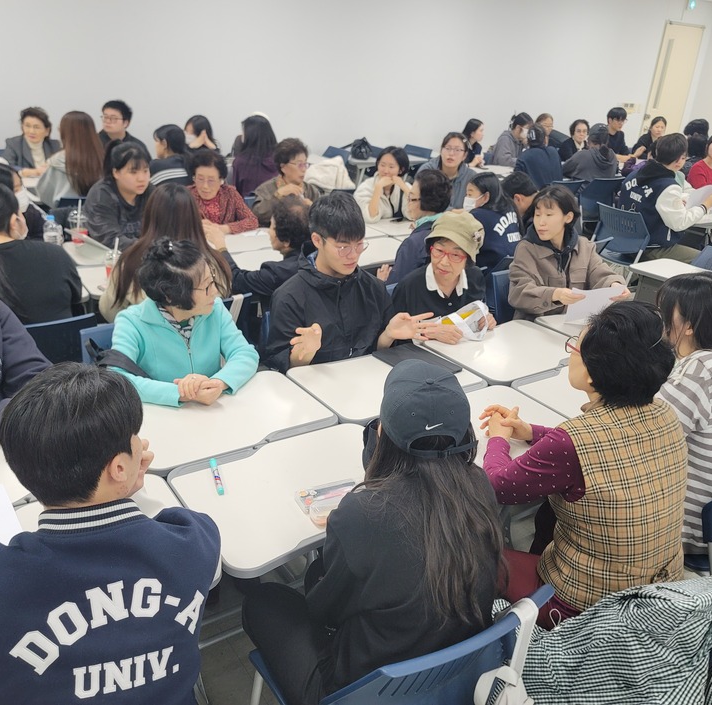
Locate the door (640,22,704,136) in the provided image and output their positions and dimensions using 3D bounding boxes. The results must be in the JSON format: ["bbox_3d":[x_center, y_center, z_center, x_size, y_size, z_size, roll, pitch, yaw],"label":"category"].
[{"bbox_3d":[4.521,-3.475,9.939,0.930,2.390,0.100,-11,28,-32],"label":"door"}]

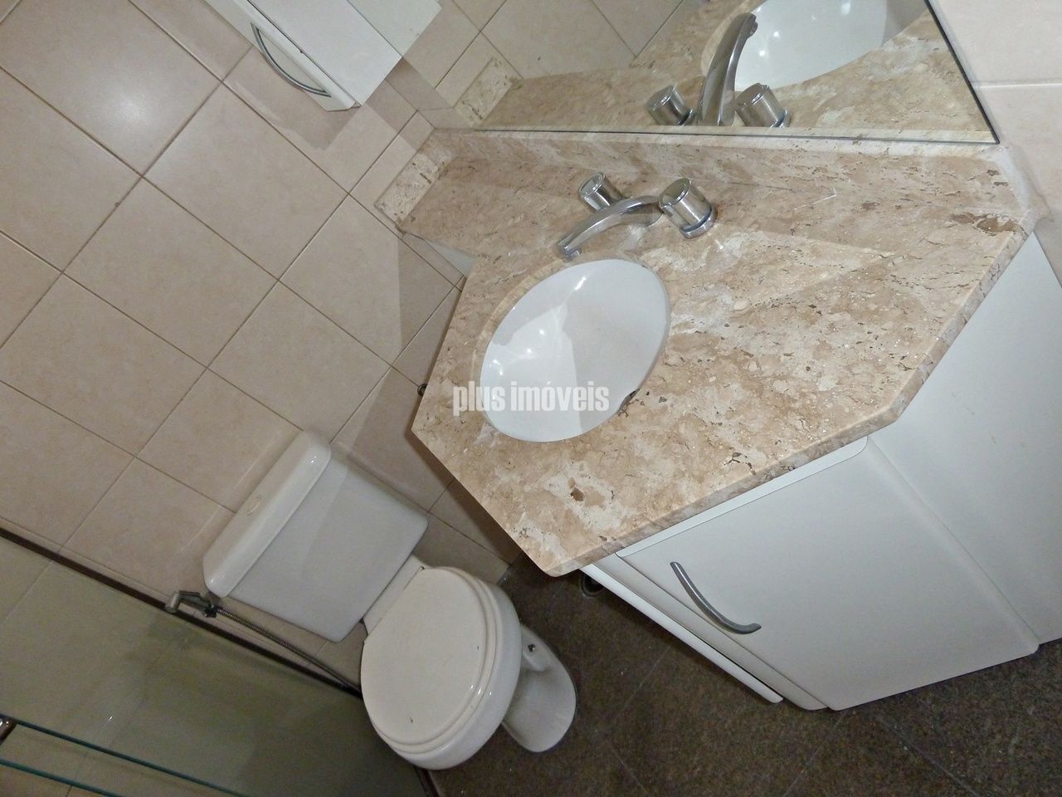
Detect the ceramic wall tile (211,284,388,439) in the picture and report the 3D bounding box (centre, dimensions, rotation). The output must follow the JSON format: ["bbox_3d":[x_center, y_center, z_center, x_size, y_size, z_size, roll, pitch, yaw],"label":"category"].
[{"bbox_3d":[-0.529,-0.072,1.794,0.248,0.331,0.010,-52,32,-4],"label":"ceramic wall tile"}]

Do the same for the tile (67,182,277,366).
[{"bbox_3d":[-0.748,-0.256,1.619,0.248,0.331,0.010,-52,32,-4],"label":"tile"}]

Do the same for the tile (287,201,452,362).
[{"bbox_3d":[-0.376,-0.270,1.810,0.248,0.331,0.010,-52,32,-4],"label":"tile"}]

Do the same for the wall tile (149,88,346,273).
[{"bbox_3d":[-0.595,-0.453,1.634,0.248,0.331,0.010,-52,32,-4],"label":"wall tile"}]

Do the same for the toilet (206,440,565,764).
[{"bbox_3d":[-0.254,0.513,1.719,0.381,0.753,0.685,-52,32,-4],"label":"toilet"}]

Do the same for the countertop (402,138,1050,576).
[{"bbox_3d":[-0.053,-0.179,1.174,0.504,0.099,1.364,-51,31,-2],"label":"countertop"}]

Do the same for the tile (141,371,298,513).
[{"bbox_3d":[-0.682,0.125,1.779,0.248,0.331,0.010,-52,32,-4],"label":"tile"}]

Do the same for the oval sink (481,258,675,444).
[{"bbox_3d":[0.095,-0.033,1.048,0.288,0.144,0.407,-51,31,-2],"label":"oval sink"}]

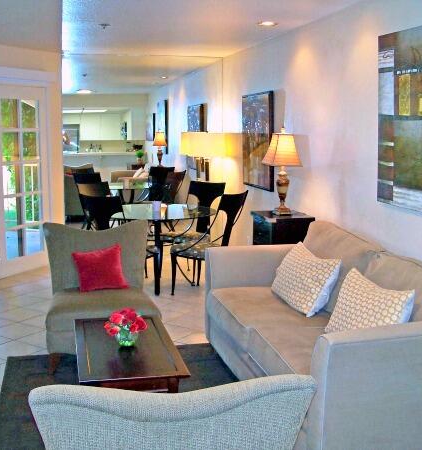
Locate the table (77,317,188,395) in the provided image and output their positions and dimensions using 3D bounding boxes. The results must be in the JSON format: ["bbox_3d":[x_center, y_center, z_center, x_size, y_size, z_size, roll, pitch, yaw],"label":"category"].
[{"bbox_3d":[-0.478,0.882,3.612,0.537,0.430,0.990,-1,9,-13],"label":"table"}]

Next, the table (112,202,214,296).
[{"bbox_3d":[-0.568,0.225,6.877,1.260,0.740,1.260,-1,9,-14],"label":"table"}]

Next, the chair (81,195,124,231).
[{"bbox_3d":[-0.902,0.197,6.216,0.450,0.980,0.520,5,10,30],"label":"chair"}]

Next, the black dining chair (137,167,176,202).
[{"bbox_3d":[-0.860,-0.342,9.433,0.459,0.996,0.561,6,10,30],"label":"black dining chair"}]

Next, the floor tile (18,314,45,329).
[{"bbox_3d":[-1.405,0.814,5.414,0.317,0.010,0.317,6,10,31],"label":"floor tile"}]

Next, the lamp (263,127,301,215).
[{"bbox_3d":[0.583,-0.425,5.227,0.270,0.699,0.270,-1,9,-14],"label":"lamp"}]

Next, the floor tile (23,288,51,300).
[{"bbox_3d":[-1.614,0.679,6.288,0.317,0.010,0.317,6,10,31],"label":"floor tile"}]

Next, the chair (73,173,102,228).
[{"bbox_3d":[-1.442,-0.198,8.430,0.459,0.996,0.561,6,10,30],"label":"chair"}]

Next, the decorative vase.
[{"bbox_3d":[-0.469,0.618,3.587,0.130,0.100,0.130,-1,9,-13],"label":"decorative vase"}]

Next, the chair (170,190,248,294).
[{"bbox_3d":[-0.002,0.172,6.091,0.561,0.996,0.459,6,10,31],"label":"chair"}]

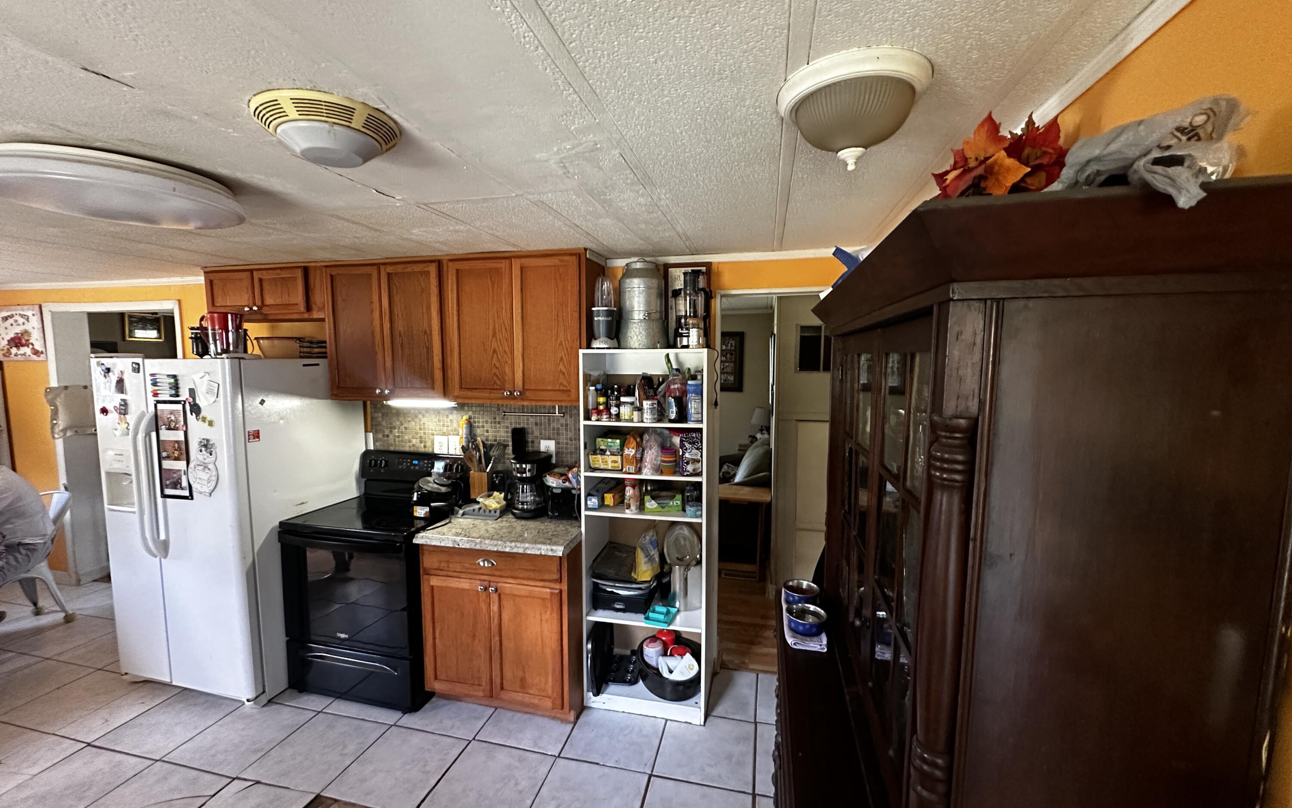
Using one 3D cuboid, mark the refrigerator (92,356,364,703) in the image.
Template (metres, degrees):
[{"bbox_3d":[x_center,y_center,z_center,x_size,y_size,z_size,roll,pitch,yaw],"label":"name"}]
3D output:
[{"bbox_3d":[-2.310,0.624,3.050,0.882,1.784,0.855,1,5,13],"label":"refrigerator"}]

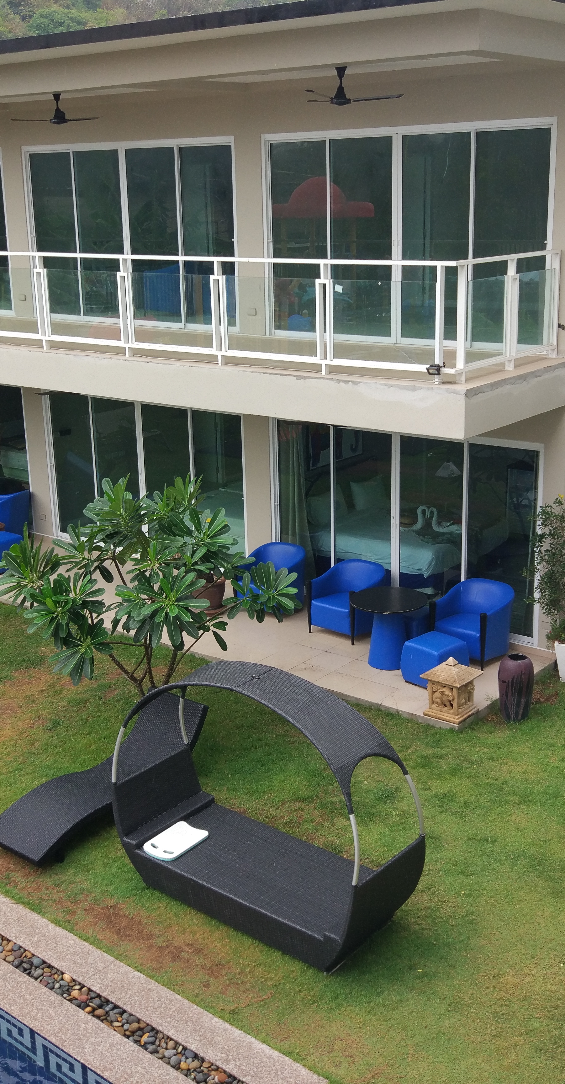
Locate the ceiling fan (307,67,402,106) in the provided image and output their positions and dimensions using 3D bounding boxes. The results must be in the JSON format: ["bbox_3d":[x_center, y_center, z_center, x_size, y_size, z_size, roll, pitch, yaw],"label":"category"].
[{"bbox_3d":[0.554,-4.296,11.027,1.150,0.339,1.120,11,20,35],"label":"ceiling fan"}]

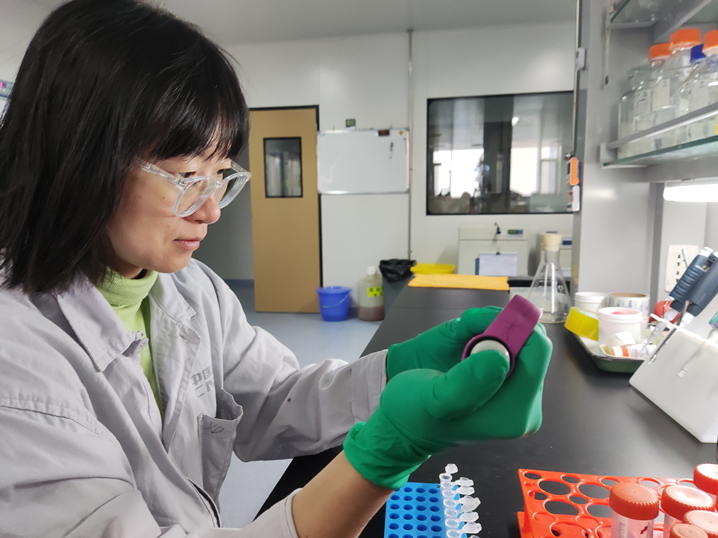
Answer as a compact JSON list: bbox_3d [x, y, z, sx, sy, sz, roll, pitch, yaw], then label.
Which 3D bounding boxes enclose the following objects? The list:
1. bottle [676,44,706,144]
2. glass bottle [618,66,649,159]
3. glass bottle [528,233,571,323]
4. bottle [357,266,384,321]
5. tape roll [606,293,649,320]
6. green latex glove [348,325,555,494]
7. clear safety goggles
[{"bbox_3d":[0.653,-0.322,0.978,0.085,0.181,0.085,1,8,11],"label":"bottle"},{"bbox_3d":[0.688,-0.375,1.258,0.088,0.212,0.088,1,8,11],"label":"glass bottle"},{"bbox_3d":[0.522,0.023,1.403,0.111,0.230,0.111,1,8,11],"label":"glass bottle"},{"bbox_3d":[0.138,0.231,5.028,0.255,0.505,0.255,1,8,11],"label":"bottle"},{"bbox_3d":[0.600,0.084,1.158,0.096,0.050,0.096,1,8,11],"label":"tape roll"},{"bbox_3d":[0.069,0.105,0.385,0.160,0.083,0.085,-20,0,-6],"label":"green latex glove"},{"bbox_3d":[-0.205,-0.111,0.556,0.138,0.047,0.142,30,20,6],"label":"clear safety goggles"}]

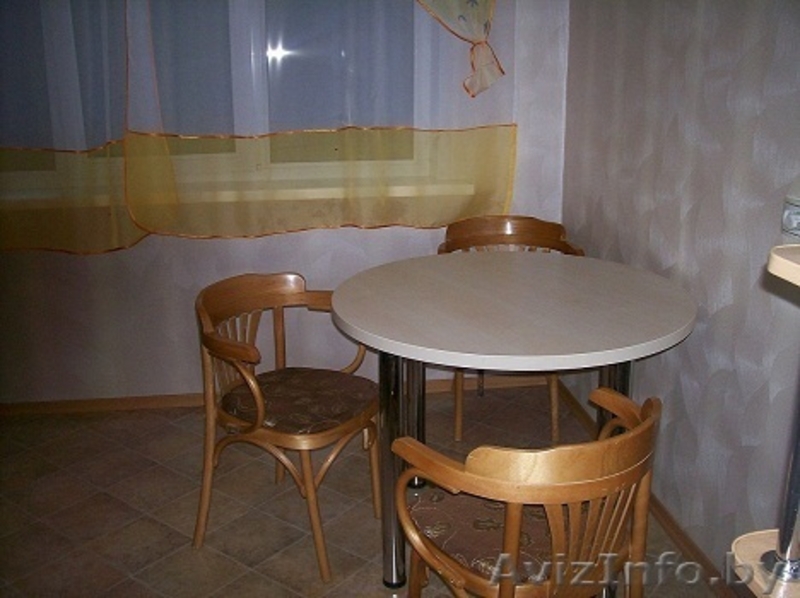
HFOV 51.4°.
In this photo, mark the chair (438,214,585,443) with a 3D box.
[{"bbox_3d":[0.403,0.102,3.181,0.540,0.775,0.495,0,17,2],"label":"chair"}]

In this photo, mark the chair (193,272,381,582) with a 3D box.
[{"bbox_3d":[-0.314,0.341,2.425,0.495,0.775,0.540,8,19,27],"label":"chair"}]

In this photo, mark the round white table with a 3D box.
[{"bbox_3d":[0.305,0.346,2.406,0.985,0.757,0.985,-1,17,0],"label":"round white table"}]

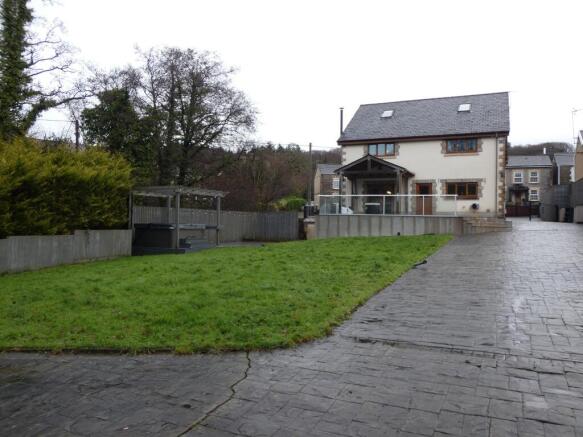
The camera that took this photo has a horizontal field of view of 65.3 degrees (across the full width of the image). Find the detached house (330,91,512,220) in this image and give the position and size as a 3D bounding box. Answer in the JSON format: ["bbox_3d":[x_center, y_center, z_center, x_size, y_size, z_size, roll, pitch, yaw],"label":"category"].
[{"bbox_3d":[9.884,-4.326,32.827,10.346,8.636,10.617,1,0,24],"label":"detached house"}]

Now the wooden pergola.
[{"bbox_3d":[-5.098,-0.037,20.704,2.650,2.563,4.450,1,0,16],"label":"wooden pergola"}]

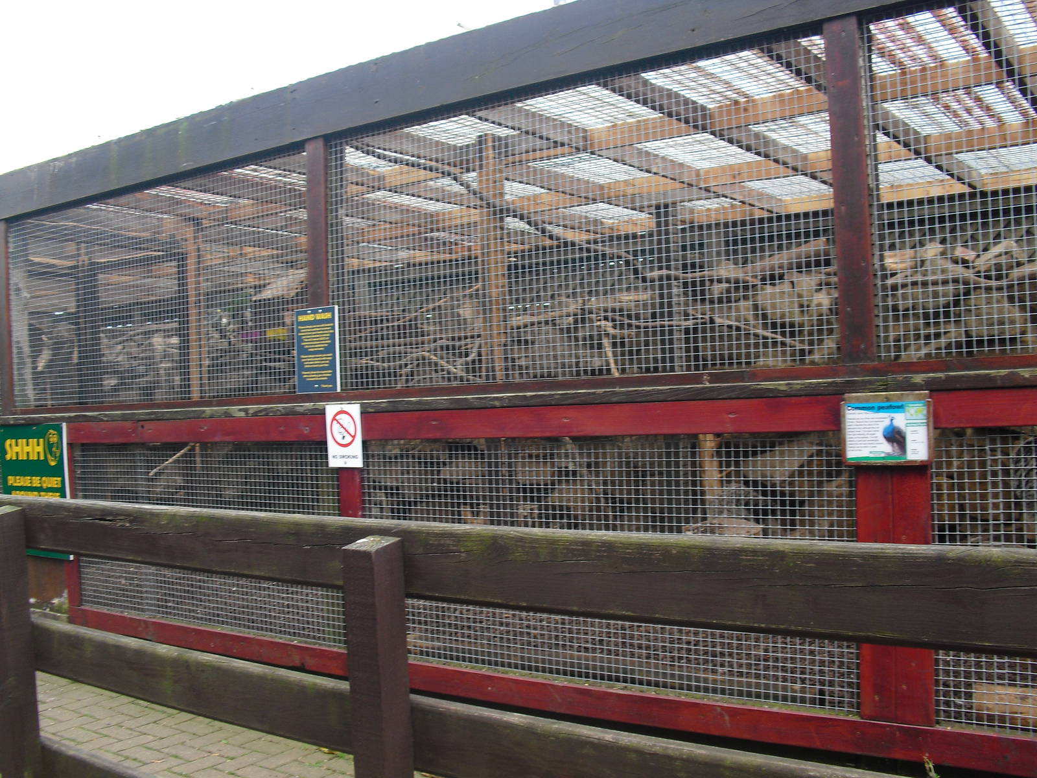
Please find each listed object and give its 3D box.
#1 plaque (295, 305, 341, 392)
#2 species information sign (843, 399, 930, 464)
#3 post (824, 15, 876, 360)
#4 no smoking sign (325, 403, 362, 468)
[{"bbox_3d":[-0.699,-0.135,3.757,0.197,0.295,0.018,-2,-1,35],"label":"plaque"},{"bbox_3d":[0.898,0.107,2.619,0.218,0.154,0.022,-2,-1,35],"label":"species information sign"},{"bbox_3d":[0.845,-0.489,2.715,0.085,0.865,0.070,-2,-1,35],"label":"post"},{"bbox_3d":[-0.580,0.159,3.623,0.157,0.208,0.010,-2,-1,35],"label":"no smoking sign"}]

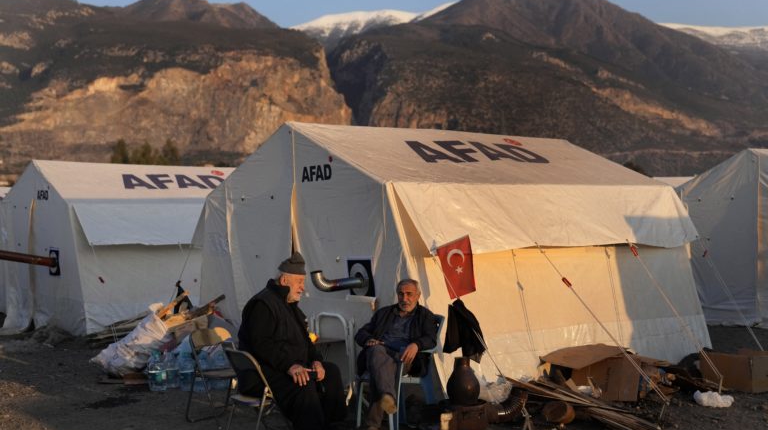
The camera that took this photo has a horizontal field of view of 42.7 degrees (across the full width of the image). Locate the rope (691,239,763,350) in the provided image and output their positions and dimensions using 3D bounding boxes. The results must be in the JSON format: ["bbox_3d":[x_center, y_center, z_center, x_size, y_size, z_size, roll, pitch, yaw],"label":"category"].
[{"bbox_3d":[3.830,0.890,10.800,0.080,1.260,1.600,0,1,-18],"label":"rope"}]

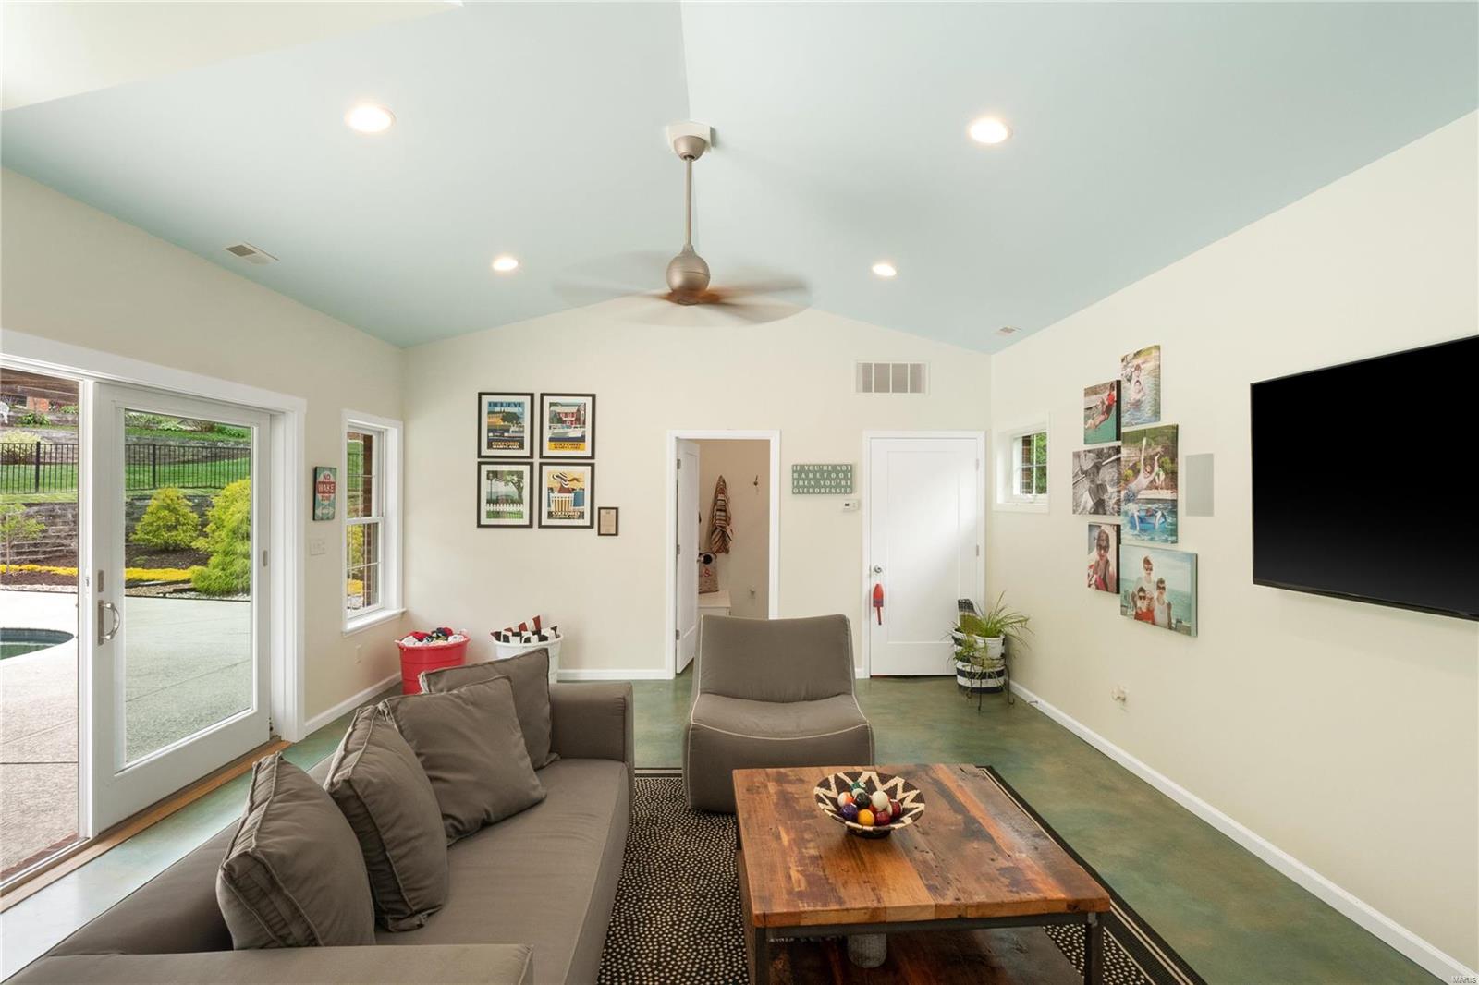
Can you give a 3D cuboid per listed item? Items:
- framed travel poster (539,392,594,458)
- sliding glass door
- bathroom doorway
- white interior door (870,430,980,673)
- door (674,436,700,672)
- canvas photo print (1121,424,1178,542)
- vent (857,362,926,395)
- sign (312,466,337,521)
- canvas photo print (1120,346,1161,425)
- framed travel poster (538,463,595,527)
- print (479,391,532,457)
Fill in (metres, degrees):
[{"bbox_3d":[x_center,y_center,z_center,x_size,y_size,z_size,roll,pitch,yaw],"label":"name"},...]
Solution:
[{"bbox_3d":[-1.447,-0.556,5.555,0.460,0.558,0.026,0,0,-2],"label":"framed travel poster"},{"bbox_3d":[-2.916,0.524,3.495,0.055,2.030,1.180,0,0,-2],"label":"sliding glass door"},{"bbox_3d":[-0.134,0.533,5.657,0.980,2.110,0.140,0,0,-2],"label":"bathroom doorway"},{"bbox_3d":[1.591,0.557,5.683,0.940,2.040,0.045,0,0,-2],"label":"white interior door"},{"bbox_3d":[-0.468,0.562,6.107,0.040,2.030,0.810,0,0,8],"label":"door"},{"bbox_3d":[2.216,-0.042,3.542,0.040,0.610,0.460,0,0,-2],"label":"canvas photo print"},{"bbox_3d":[1.313,-0.981,5.649,0.640,0.295,0.025,0,0,-2],"label":"vent"},{"bbox_3d":[-2.797,0.012,4.423,0.028,0.357,0.228,0,0,-2],"label":"sign"},{"bbox_3d":[2.213,-0.577,3.631,0.034,0.405,0.295,0,0,-2],"label":"canvas photo print"},{"bbox_3d":[-1.439,0.027,5.488,0.457,0.538,0.025,0,0,-2],"label":"framed travel poster"},{"bbox_3d":[-1.934,-0.553,5.469,0.457,0.543,0.025,0,0,-2],"label":"print"}]

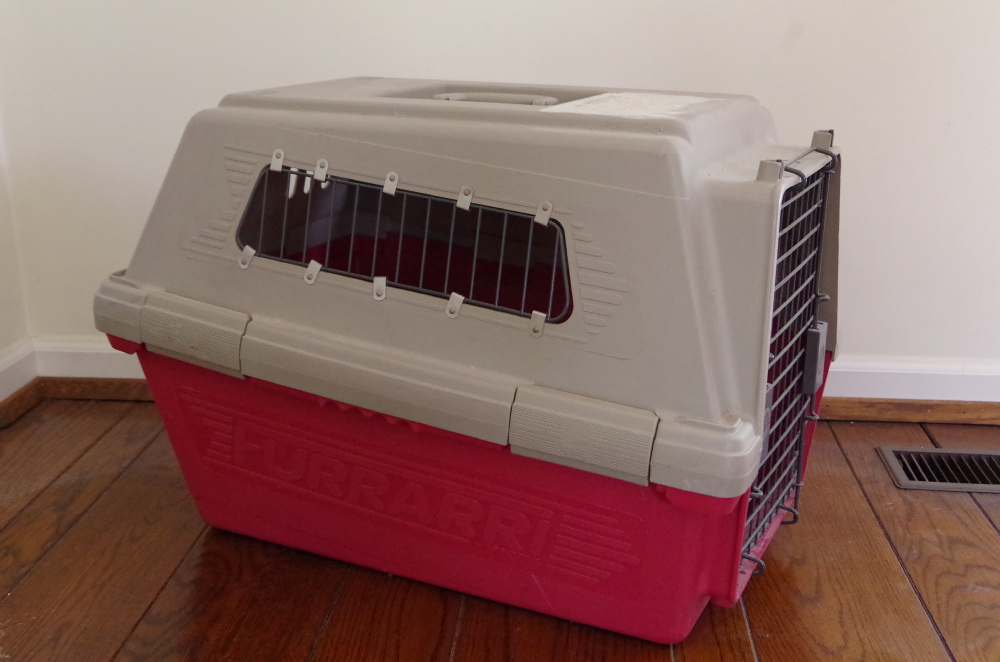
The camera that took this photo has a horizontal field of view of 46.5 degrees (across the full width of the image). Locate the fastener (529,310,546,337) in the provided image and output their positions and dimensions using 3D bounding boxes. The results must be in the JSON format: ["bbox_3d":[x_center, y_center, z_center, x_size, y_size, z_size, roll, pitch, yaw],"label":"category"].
[{"bbox_3d":[0.032,-0.006,1.000,0.013,0.022,0.005,13,10,24],"label":"fastener"}]

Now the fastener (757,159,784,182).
[{"bbox_3d":[0.217,-0.129,0.932,0.018,0.017,0.014,8,19,25],"label":"fastener"}]

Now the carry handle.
[{"bbox_3d":[-0.007,-0.221,1.135,0.131,0.020,0.023,8,19,25],"label":"carry handle"}]

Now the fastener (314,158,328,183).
[{"bbox_3d":[-0.167,-0.150,1.085,0.013,0.021,0.005,13,10,24],"label":"fastener"}]

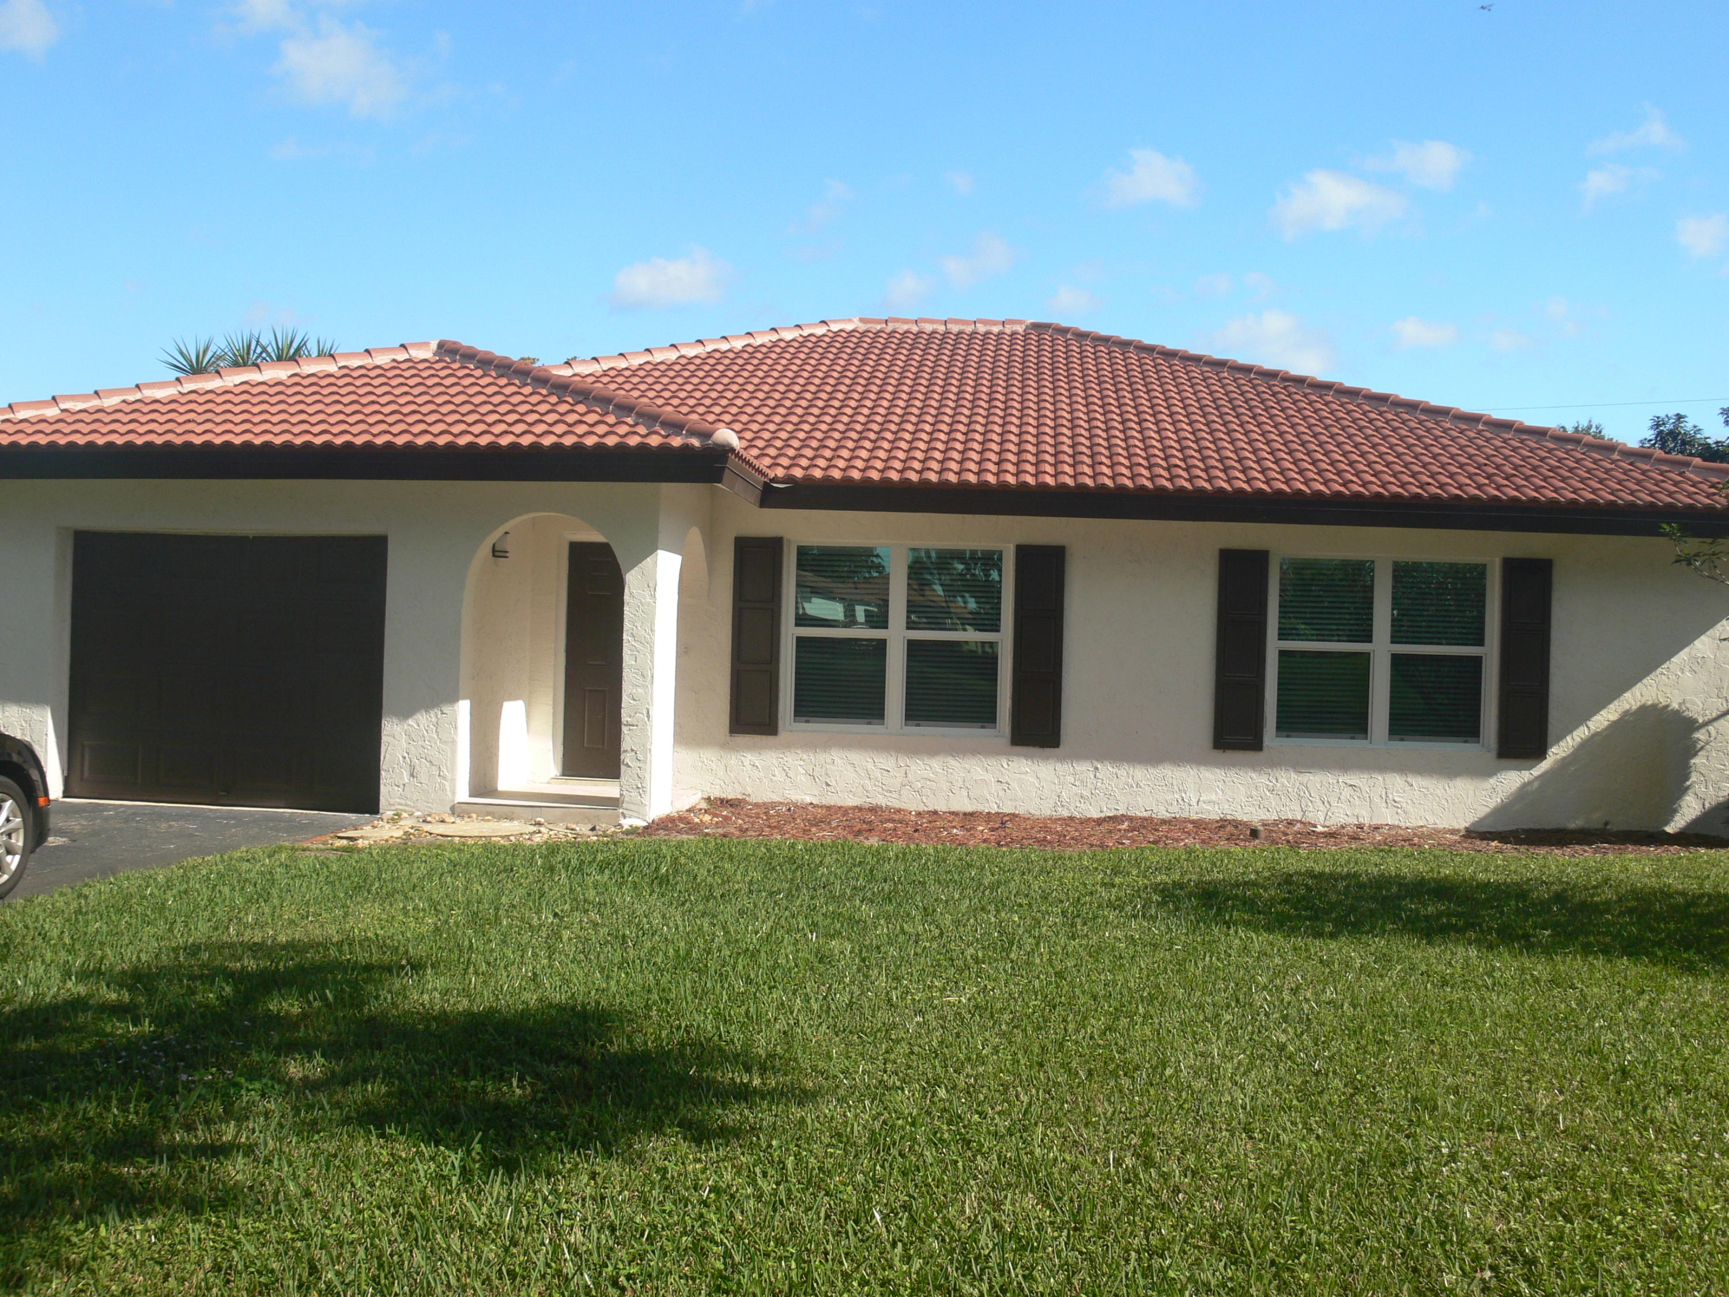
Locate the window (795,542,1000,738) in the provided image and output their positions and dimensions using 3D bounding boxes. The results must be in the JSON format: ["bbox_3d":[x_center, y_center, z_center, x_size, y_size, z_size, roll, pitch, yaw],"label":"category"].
[{"bbox_3d":[0.273,-0.080,14.825,1.832,1.592,0.100,2,-1,5],"label":"window"}]

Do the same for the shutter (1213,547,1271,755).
[{"bbox_3d":[3.138,0.014,14.537,0.409,1.674,0.040,2,-1,5],"label":"shutter"}]

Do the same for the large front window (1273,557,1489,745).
[{"bbox_3d":[4.274,0.032,14.492,1.788,1.574,0.100,2,-1,5],"label":"large front window"}]

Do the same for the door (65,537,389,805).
[{"bbox_3d":[-4.837,0.163,13.250,2.535,2.100,0.060,2,-1,5],"label":"door"}]

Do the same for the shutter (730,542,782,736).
[{"bbox_3d":[-0.917,-0.106,14.874,0.410,1.679,0.040,2,-1,5],"label":"shutter"}]

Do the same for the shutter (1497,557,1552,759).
[{"bbox_3d":[5.425,0.085,14.346,0.414,1.657,0.040,2,-1,5],"label":"shutter"}]

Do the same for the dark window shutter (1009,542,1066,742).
[{"bbox_3d":[1.462,-0.017,14.676,0.408,1.686,0.040,2,-1,5],"label":"dark window shutter"}]

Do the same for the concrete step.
[{"bbox_3d":[-2.390,1.216,13.063,1.266,0.140,0.450,2,-1,5],"label":"concrete step"}]

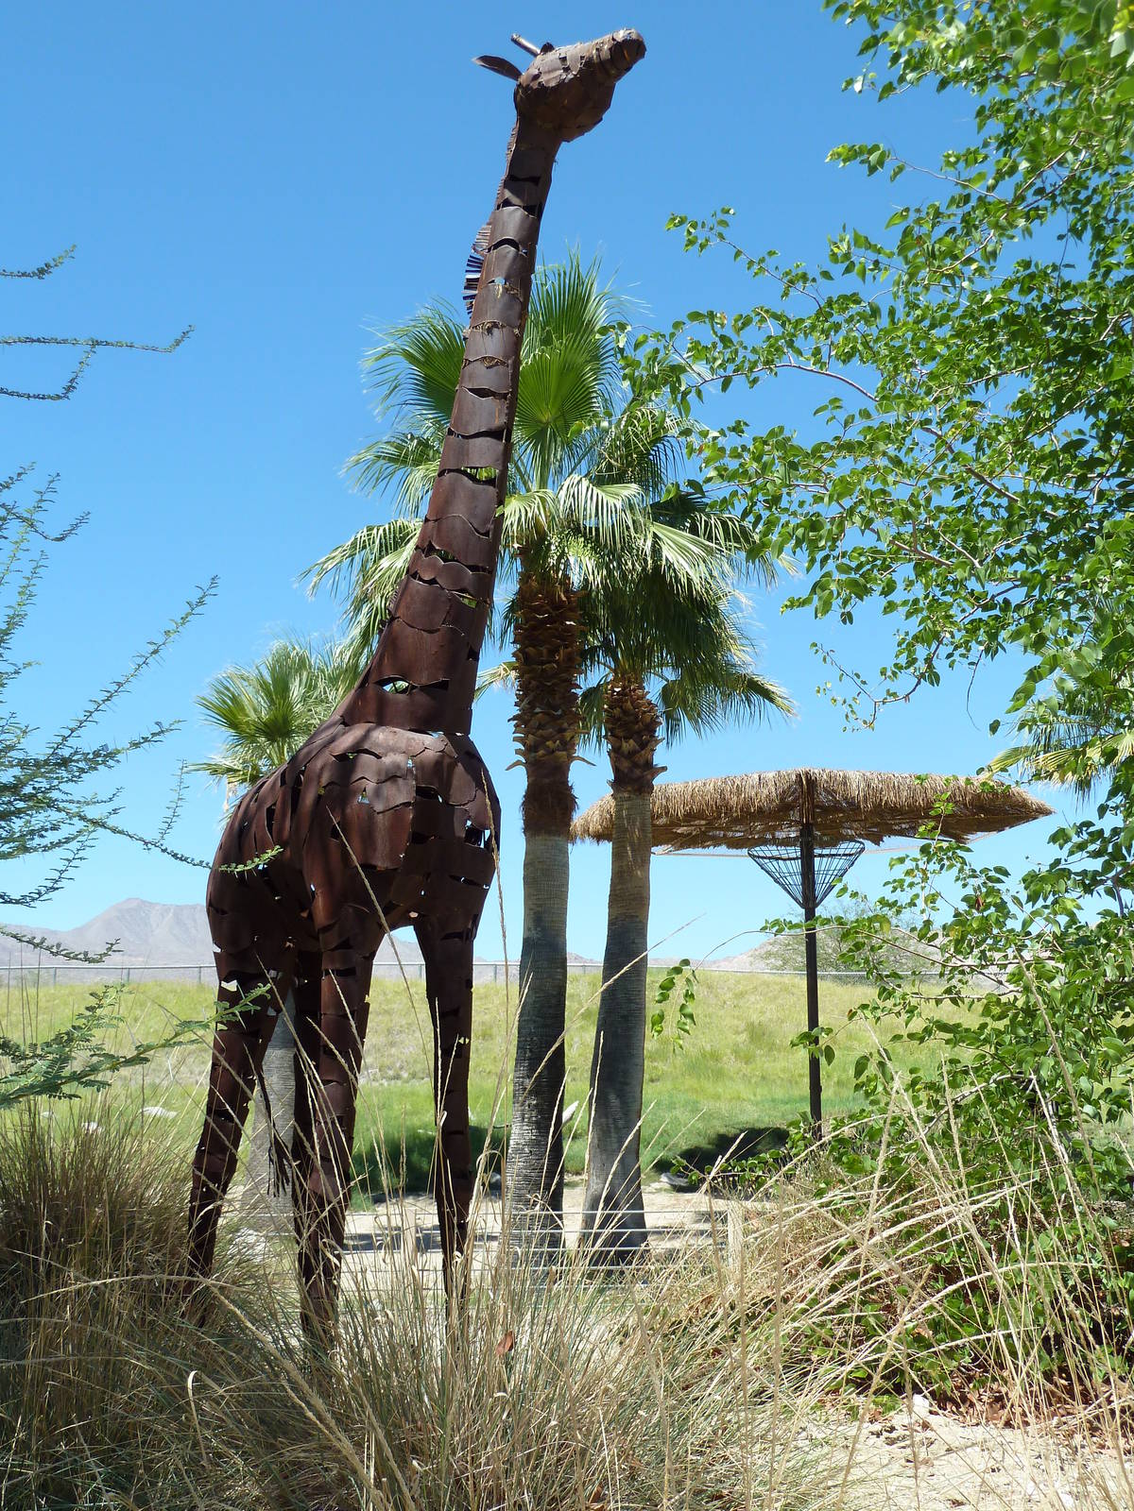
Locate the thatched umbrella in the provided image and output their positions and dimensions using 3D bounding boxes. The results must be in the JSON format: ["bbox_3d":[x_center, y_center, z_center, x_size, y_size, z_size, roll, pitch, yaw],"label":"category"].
[{"bbox_3d":[2.913,2.312,18.875,5.701,4.329,5.300,0,-9,0],"label":"thatched umbrella"}]

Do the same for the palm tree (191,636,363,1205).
[{"bbox_3d":[-2.355,1.381,13.657,1.770,4.872,1.850,0,-9,0],"label":"palm tree"}]

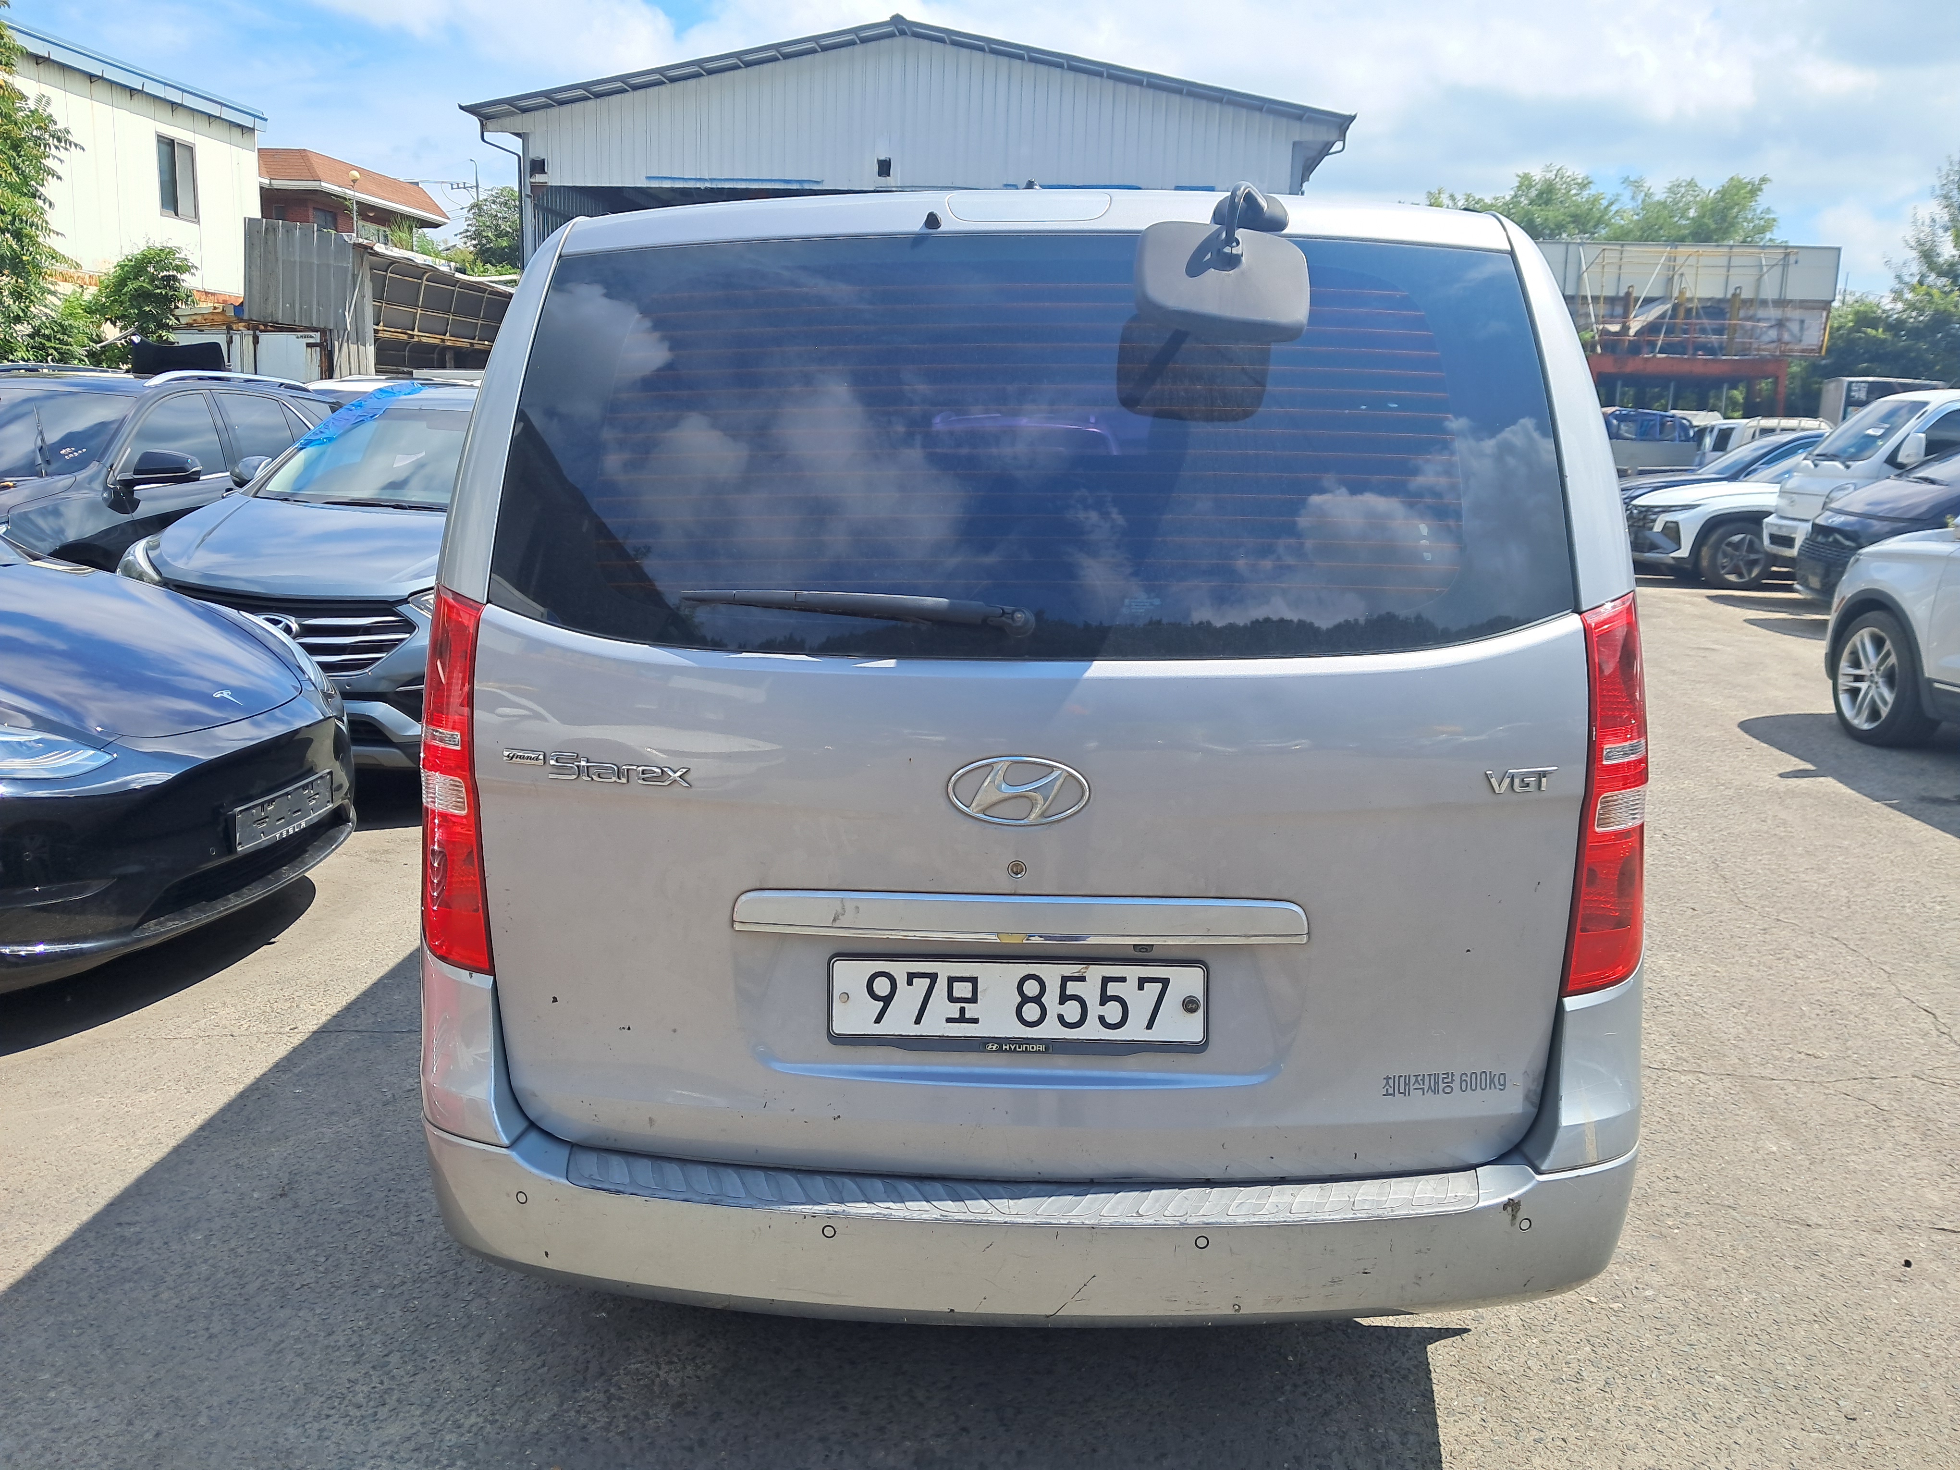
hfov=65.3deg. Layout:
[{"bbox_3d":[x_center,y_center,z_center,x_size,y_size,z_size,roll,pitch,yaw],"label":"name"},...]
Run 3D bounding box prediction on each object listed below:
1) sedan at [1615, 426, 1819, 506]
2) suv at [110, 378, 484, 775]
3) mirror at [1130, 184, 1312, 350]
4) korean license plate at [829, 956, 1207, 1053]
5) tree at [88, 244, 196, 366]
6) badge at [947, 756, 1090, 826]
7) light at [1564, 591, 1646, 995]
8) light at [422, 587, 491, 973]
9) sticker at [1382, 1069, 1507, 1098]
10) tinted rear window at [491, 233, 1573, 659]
[{"bbox_3d":[10.448,-3.038,19.557,4.720,1.480,1.870,0,12,-3],"label":"sedan"},{"bbox_3d":[-2.715,-1.028,8.388,1.880,1.690,4.720,1,12,1],"label":"suv"},{"bbox_3d":[0.308,-0.603,1.968,0.220,0.220,0.210,1,12,3],"label":"mirror"},{"bbox_3d":[0.053,0.374,2.120,0.527,0.122,0.020,1,12,3],"label":"korean license plate"},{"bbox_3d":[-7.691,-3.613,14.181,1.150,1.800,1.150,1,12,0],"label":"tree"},{"bbox_3d":[0.052,0.076,2.080,0.195,0.098,0.015,1,12,3],"label":"badge"},{"bbox_3d":[0.892,0.080,2.174,0.150,0.545,0.200,1,12,3],"label":"light"},{"bbox_3d":[-0.762,0.062,2.258,0.150,0.545,0.200,1,12,3],"label":"light"},{"bbox_3d":[0.652,0.489,2.140,0.178,0.039,0.004,1,12,-1],"label":"sticker"},{"bbox_3d":[0.070,-0.390,2.075,1.470,0.565,0.140,1,2,3],"label":"tinted rear window"}]

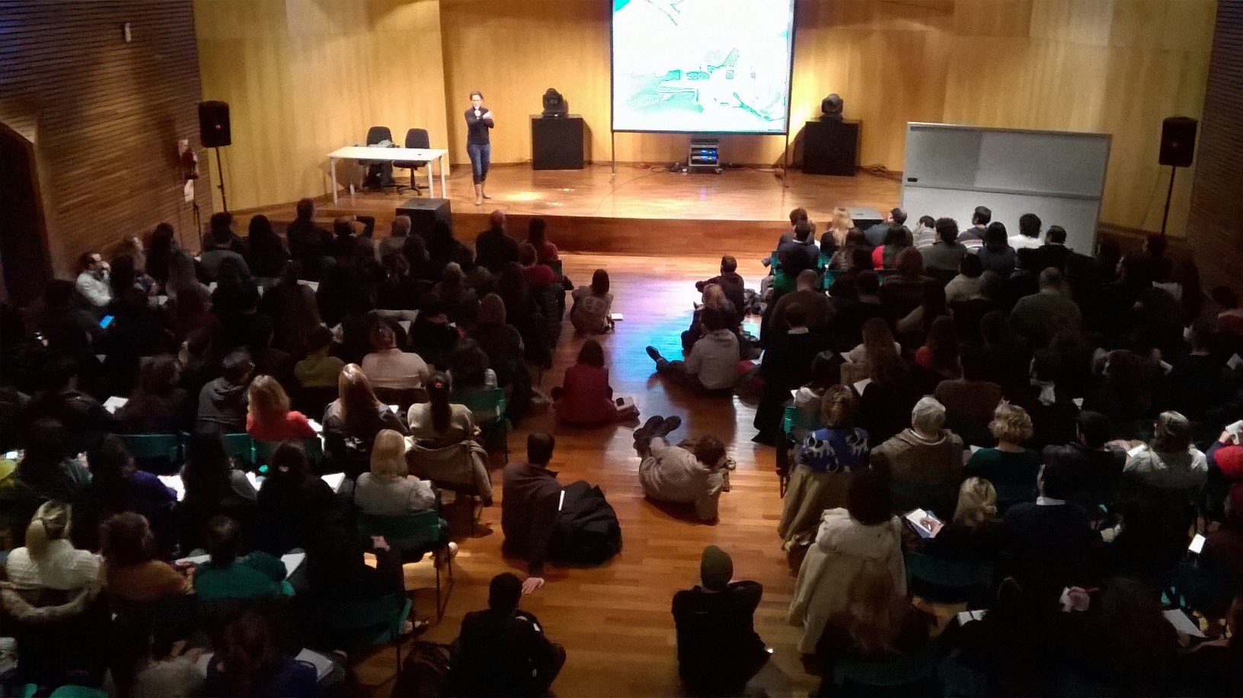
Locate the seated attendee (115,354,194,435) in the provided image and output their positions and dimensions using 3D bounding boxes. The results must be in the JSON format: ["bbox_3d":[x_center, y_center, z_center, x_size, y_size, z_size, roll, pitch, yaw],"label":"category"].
[{"bbox_3d":[-3.361,0.590,7.764,0.550,1.280,0.750,1,20,3],"label":"seated attendee"}]

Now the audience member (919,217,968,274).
[{"bbox_3d":[3.560,-0.871,11.821,0.560,1.300,0.780,-1,20,-1],"label":"audience member"}]

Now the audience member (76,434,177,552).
[{"bbox_3d":[-2.978,1.025,6.660,0.608,1.287,0.861,3,20,9],"label":"audience member"}]

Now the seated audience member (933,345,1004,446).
[{"bbox_3d":[2.548,0.552,7.996,0.540,1.290,0.780,0,20,2],"label":"seated audience member"}]

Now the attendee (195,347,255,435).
[{"bbox_3d":[-2.871,0.613,7.837,0.547,1.277,0.861,3,20,9],"label":"attendee"}]

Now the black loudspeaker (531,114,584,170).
[{"bbox_3d":[-1.151,-3.757,18.556,0.912,0.897,0.580,-1,20,-4],"label":"black loudspeaker"}]

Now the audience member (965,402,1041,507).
[{"bbox_3d":[2.474,0.908,7.064,0.520,1.270,0.780,1,20,2],"label":"audience member"}]

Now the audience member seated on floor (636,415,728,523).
[{"bbox_3d":[0.465,0.776,8.306,0.669,0.588,1.520,0,20,3],"label":"audience member seated on floor"}]

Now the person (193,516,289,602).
[{"bbox_3d":[-2.007,1.388,5.677,0.520,1.240,0.800,1,20,3],"label":"person"}]

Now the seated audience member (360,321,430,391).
[{"bbox_3d":[-1.817,0.305,8.517,0.540,1.300,0.750,1,20,2],"label":"seated audience member"}]

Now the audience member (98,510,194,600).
[{"bbox_3d":[-2.495,1.365,5.740,0.500,1.240,0.800,3,21,7],"label":"audience member"}]

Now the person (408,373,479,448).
[{"bbox_3d":[-1.187,0.665,7.133,0.500,1.200,0.750,0,19,2],"label":"person"}]

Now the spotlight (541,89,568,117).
[{"bbox_3d":[-1.209,-4.459,18.483,0.400,0.500,0.380,2,20,6],"label":"spotlight"}]

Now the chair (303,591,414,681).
[{"bbox_3d":[-1.400,1.583,5.737,0.540,0.800,0.550,-1,20,-2],"label":"chair"}]

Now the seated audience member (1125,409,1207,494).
[{"bbox_3d":[3.478,0.917,6.881,0.560,1.270,0.760,2,20,5],"label":"seated audience member"}]

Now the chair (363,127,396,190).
[{"bbox_3d":[-3.902,-3.050,16.493,0.580,0.980,0.600,2,20,6],"label":"chair"}]

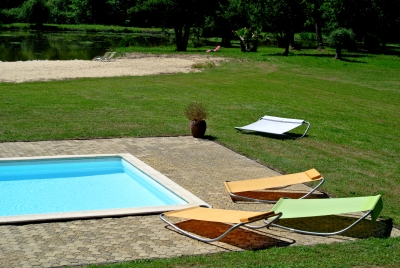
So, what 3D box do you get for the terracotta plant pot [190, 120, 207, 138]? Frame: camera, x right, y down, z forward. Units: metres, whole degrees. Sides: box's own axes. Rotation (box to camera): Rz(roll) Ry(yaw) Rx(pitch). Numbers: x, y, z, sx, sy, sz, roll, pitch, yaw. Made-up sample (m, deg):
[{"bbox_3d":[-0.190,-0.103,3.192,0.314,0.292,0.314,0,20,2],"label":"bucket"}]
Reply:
[{"bbox_3d":[-0.025,-0.136,25.363,0.434,0.459,0.434,2,10,0],"label":"terracotta plant pot"}]

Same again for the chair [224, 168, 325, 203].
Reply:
[{"bbox_3d":[1.516,1.050,18.479,1.917,0.513,1.022,1,10,-4],"label":"chair"}]

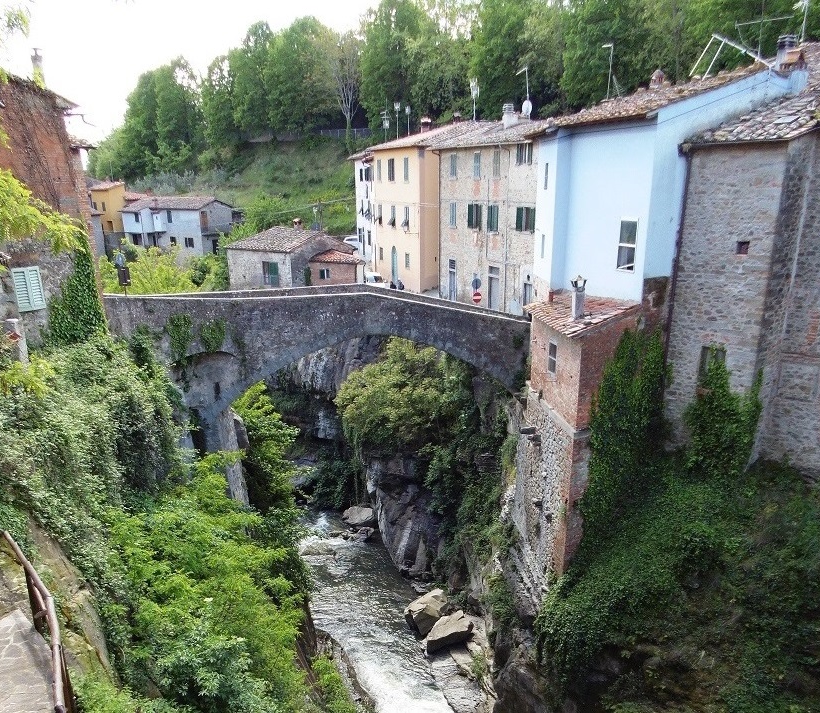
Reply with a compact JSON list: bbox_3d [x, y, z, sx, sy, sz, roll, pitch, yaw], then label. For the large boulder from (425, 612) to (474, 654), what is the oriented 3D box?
[{"bbox_3d":[2.020,13.338,29.437,2.000,1.200,1.500,-11,18,-34],"label":"large boulder"}]

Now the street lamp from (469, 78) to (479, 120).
[{"bbox_3d":[4.017,-15.994,37.659,0.650,2.432,0.500,11,19,37],"label":"street lamp"}]

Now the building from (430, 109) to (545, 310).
[{"bbox_3d":[7.190,-8.474,34.833,8.400,10.500,7.600,-12,19,-37],"label":"building"}]

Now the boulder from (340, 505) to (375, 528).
[{"bbox_3d":[-3.225,10.049,37.862,1.950,1.000,1.500,-6,16,-19],"label":"boulder"}]

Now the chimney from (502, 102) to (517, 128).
[{"bbox_3d":[5.593,-13.585,34.165,0.650,1.322,0.620,-13,19,-38],"label":"chimney"}]

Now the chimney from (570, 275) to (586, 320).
[{"bbox_3d":[6.771,-2.355,24.226,0.500,1.780,0.500,-2,15,-5],"label":"chimney"}]

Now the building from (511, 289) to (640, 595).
[{"bbox_3d":[7.115,3.148,26.381,2.958,12.000,6.200,-1,15,-2],"label":"building"}]

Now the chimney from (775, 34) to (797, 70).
[{"bbox_3d":[13.794,-11.125,22.213,0.580,1.275,0.580,-9,17,-29],"label":"chimney"}]

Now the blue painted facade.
[{"bbox_3d":[9.938,-7.303,26.669,6.600,8.400,7.600,-8,17,-27],"label":"blue painted facade"}]

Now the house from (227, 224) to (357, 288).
[{"bbox_3d":[-8.937,-7.587,46.380,6.894,4.300,7.001,10,18,35],"label":"house"}]

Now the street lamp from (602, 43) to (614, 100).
[{"bbox_3d":[9.563,-13.624,28.989,0.650,2.513,0.200,-2,15,-5],"label":"street lamp"}]

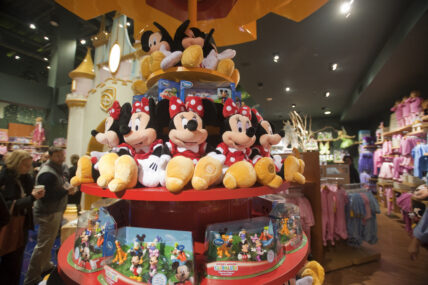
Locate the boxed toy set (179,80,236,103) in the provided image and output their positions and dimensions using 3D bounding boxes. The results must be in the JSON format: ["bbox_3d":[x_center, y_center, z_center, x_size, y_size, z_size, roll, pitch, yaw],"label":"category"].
[{"bbox_3d":[-0.035,-0.167,0.940,0.250,0.200,0.100,0,-3,-7],"label":"boxed toy set"}]

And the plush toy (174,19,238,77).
[{"bbox_3d":[-0.067,-0.518,1.112,0.310,0.310,0.290,0,-3,-9],"label":"plush toy"}]

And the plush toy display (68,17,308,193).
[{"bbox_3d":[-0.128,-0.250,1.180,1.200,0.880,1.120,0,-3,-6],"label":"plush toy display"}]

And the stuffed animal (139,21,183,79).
[{"bbox_3d":[-0.275,-0.504,1.075,0.240,0.290,0.260,-2,-4,27],"label":"stuffed animal"}]

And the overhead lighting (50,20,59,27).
[{"bbox_3d":[-3.158,-2.356,4.000,0.150,0.070,0.150,2,-4,-27],"label":"overhead lighting"}]

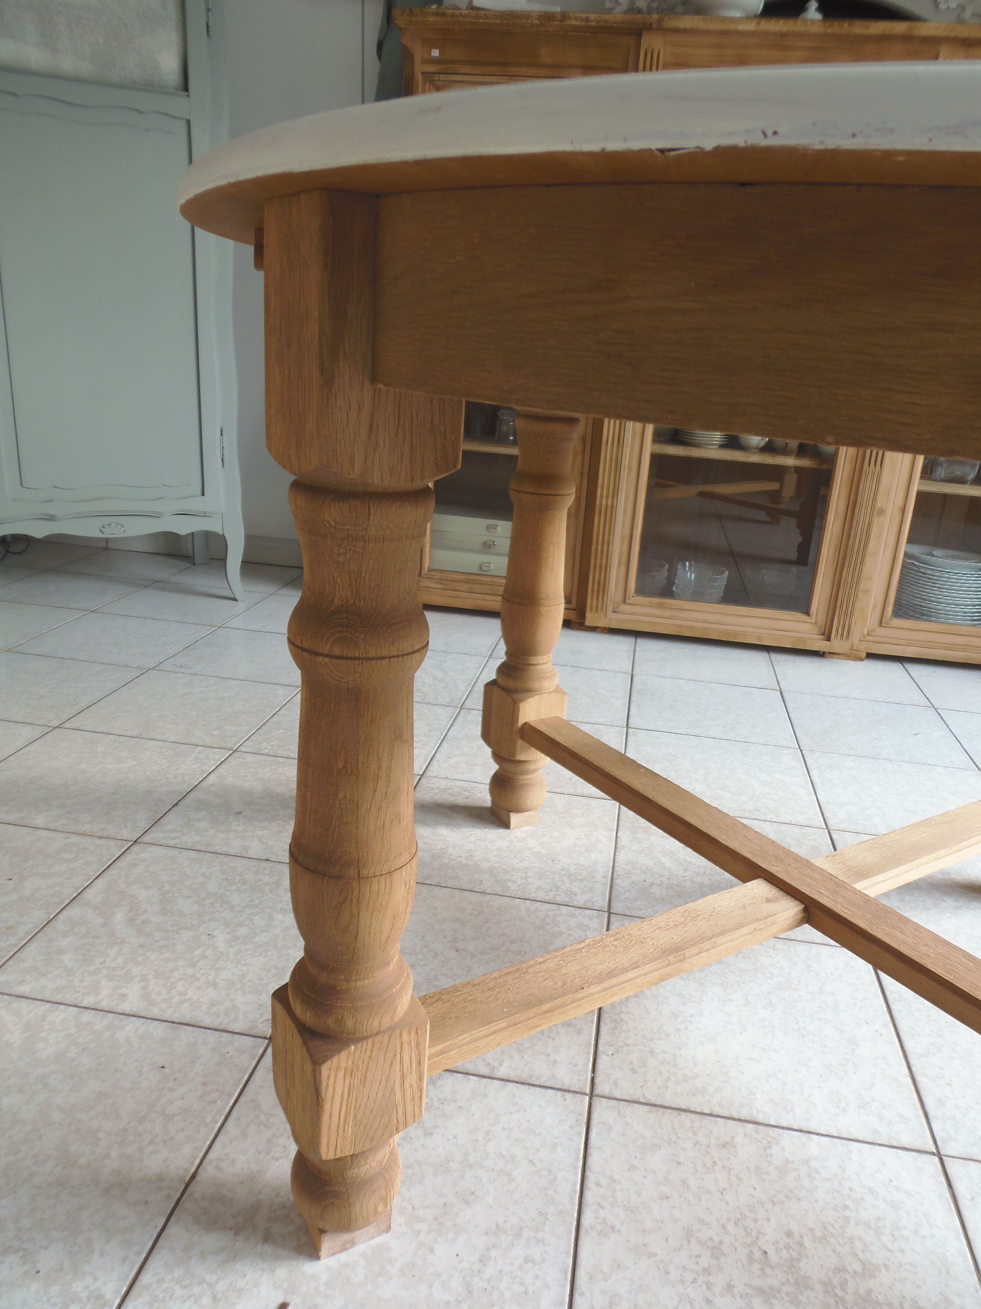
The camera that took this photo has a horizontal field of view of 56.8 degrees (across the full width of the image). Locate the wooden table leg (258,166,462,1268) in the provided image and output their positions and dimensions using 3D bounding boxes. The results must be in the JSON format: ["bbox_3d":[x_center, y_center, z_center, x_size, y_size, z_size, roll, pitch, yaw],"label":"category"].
[{"bbox_3d":[-0.091,0.103,0.609,0.087,0.732,0.087,-8,22,-33],"label":"wooden table leg"}]

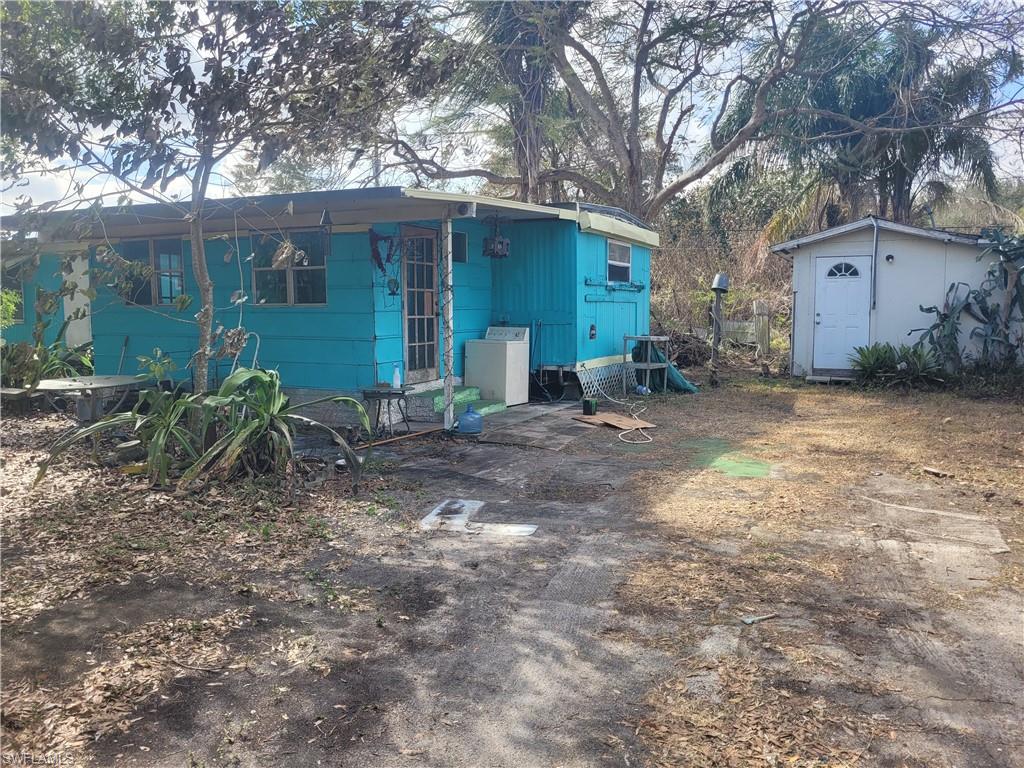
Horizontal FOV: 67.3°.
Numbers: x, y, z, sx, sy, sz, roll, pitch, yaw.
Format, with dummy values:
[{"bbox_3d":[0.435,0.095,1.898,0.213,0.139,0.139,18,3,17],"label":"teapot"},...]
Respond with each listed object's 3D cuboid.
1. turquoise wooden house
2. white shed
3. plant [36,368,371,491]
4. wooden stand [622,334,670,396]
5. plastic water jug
[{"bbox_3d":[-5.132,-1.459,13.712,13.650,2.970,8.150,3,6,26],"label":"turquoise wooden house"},{"bbox_3d":[7.059,-1.599,14.606,3.750,2.790,3.400,3,6,26],"label":"white shed"},{"bbox_3d":[-2.737,0.327,6.816,2.600,0.930,1.500,-2,6,-22],"label":"plant"},{"bbox_3d":[2.066,-0.305,11.855,0.400,0.920,0.820,3,6,28],"label":"wooden stand"},{"bbox_3d":[-0.467,0.367,8.635,0.270,0.320,0.270,0,6,0],"label":"plastic water jug"}]

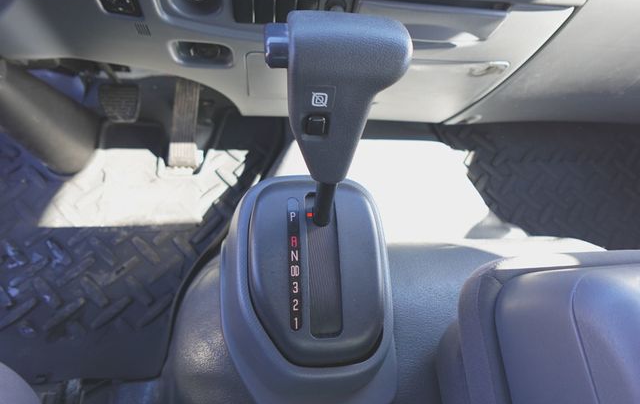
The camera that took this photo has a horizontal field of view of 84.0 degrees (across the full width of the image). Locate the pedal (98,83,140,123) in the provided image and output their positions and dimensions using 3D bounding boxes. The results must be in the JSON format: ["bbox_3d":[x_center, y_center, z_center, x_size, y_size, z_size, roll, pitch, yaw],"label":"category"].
[{"bbox_3d":[-0.419,-0.208,0.757,0.084,0.078,0.026,-1,8,0],"label":"pedal"}]

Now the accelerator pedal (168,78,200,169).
[{"bbox_3d":[-0.294,-0.177,0.788,0.057,0.028,0.212,-1,81,0],"label":"accelerator pedal"}]

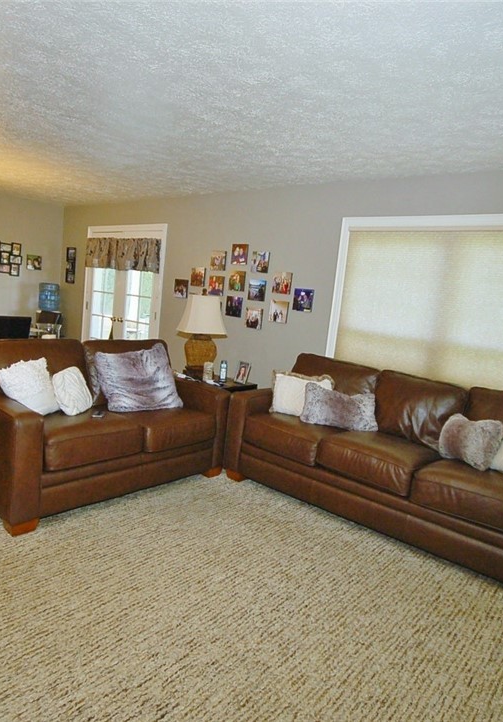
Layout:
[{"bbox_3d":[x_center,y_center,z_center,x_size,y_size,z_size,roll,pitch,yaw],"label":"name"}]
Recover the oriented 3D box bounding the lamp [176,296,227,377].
[{"bbox_3d":[-0.447,-0.207,4.217,0.410,0.744,0.410,12,10,38],"label":"lamp"}]

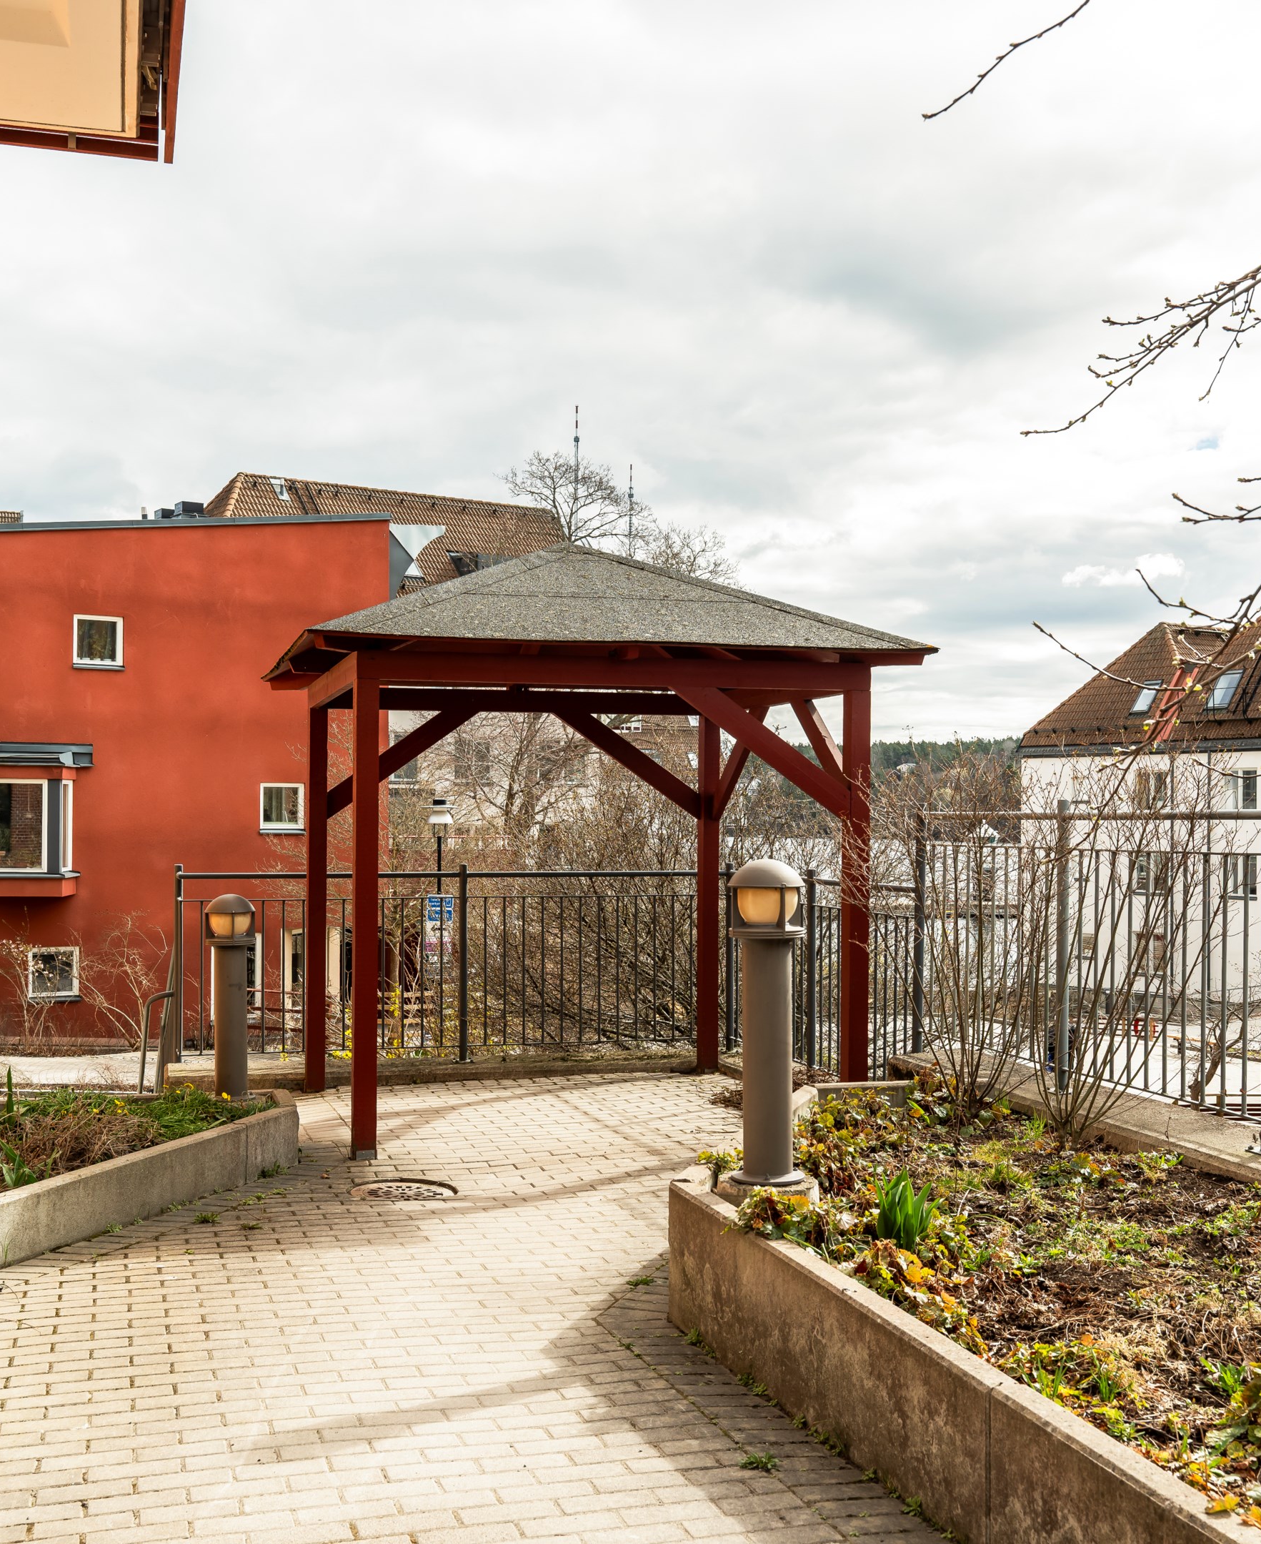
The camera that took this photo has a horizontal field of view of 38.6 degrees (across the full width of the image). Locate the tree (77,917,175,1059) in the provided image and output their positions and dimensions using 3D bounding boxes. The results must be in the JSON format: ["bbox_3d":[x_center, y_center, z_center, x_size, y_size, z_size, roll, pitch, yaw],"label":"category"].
[{"bbox_3d":[-8.302,3.423,29.500,1.570,2.300,1.500,0,-1,0],"label":"tree"}]

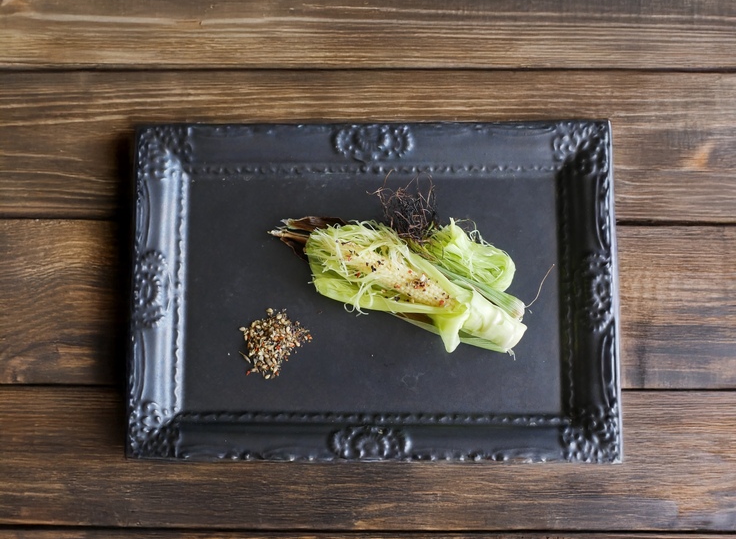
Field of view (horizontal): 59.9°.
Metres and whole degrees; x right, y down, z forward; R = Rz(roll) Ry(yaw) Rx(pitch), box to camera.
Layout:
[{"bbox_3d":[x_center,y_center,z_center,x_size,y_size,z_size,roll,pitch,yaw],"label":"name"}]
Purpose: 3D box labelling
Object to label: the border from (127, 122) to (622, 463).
[{"bbox_3d":[0.002,0.014,0.450,0.330,0.030,0.231,0,85,2],"label":"border"}]

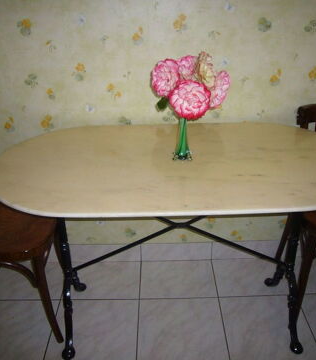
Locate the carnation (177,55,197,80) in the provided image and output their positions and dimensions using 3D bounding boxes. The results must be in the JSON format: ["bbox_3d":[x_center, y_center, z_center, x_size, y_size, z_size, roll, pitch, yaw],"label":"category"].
[{"bbox_3d":[0.094,-0.344,1.198,0.092,0.090,0.068,3,-5,6],"label":"carnation"}]

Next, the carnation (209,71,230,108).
[{"bbox_3d":[0.185,-0.280,1.199,0.065,0.112,0.105,-3,22,36],"label":"carnation"}]

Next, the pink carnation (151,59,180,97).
[{"bbox_3d":[0.022,-0.304,1.151,0.100,0.112,0.068,12,4,23],"label":"pink carnation"}]

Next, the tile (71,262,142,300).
[{"bbox_3d":[-0.253,0.462,1.805,0.340,0.010,0.254,-1,28,0],"label":"tile"}]

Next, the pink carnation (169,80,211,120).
[{"bbox_3d":[0.091,-0.234,1.143,0.122,0.118,0.070,-2,5,-3],"label":"pink carnation"}]

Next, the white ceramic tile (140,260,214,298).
[{"bbox_3d":[0.087,0.456,1.807,0.340,0.010,0.254,-1,28,0],"label":"white ceramic tile"}]

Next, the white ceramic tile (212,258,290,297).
[{"bbox_3d":[0.427,0.451,1.808,0.340,0.010,0.254,-1,28,0],"label":"white ceramic tile"}]

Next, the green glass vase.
[{"bbox_3d":[0.079,-0.151,1.232,0.060,0.175,0.060,-1,28,0],"label":"green glass vase"}]

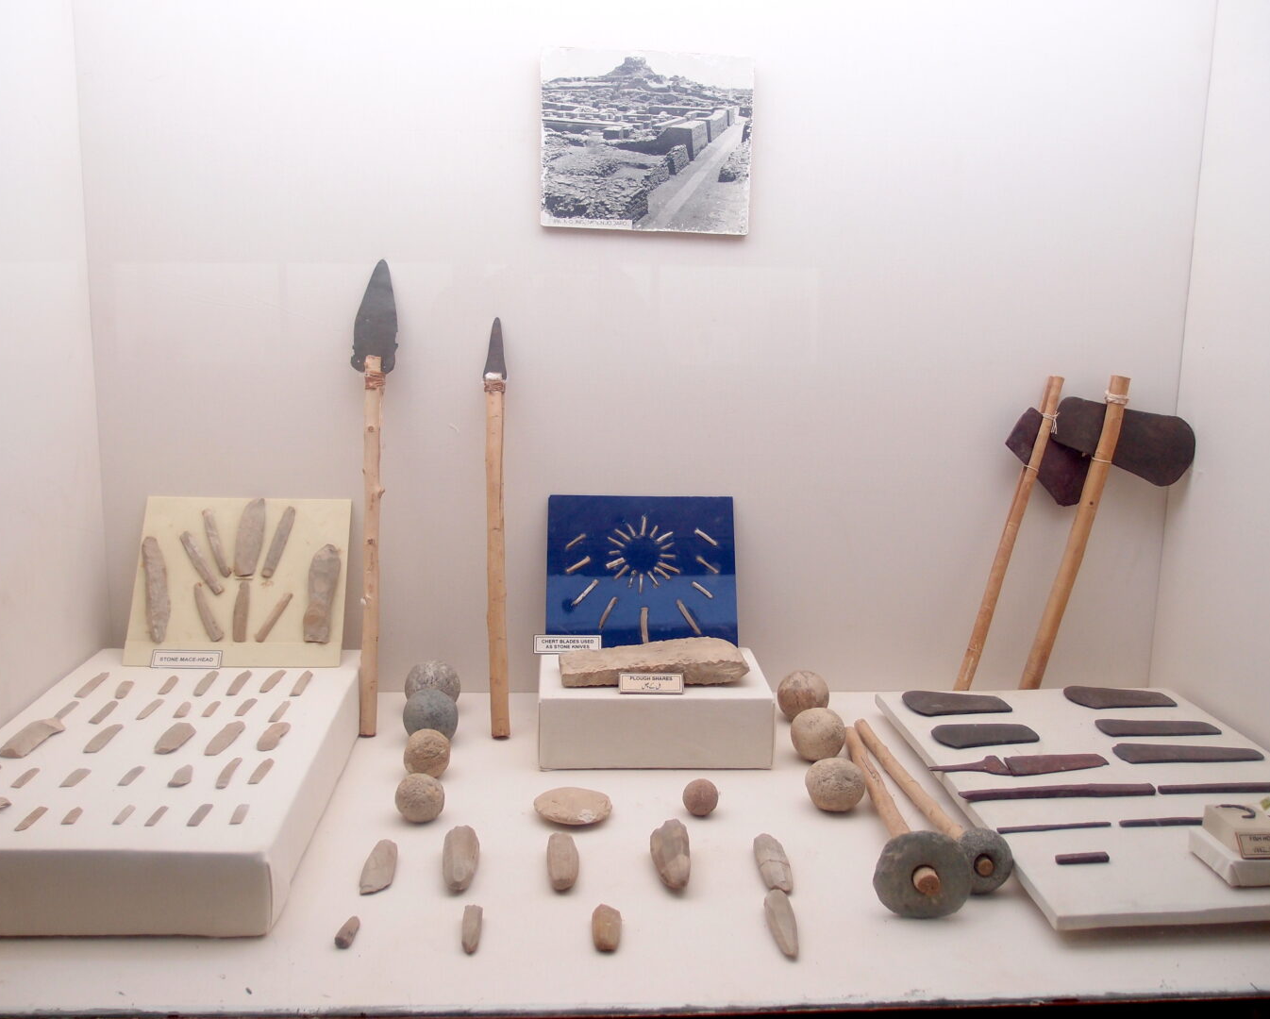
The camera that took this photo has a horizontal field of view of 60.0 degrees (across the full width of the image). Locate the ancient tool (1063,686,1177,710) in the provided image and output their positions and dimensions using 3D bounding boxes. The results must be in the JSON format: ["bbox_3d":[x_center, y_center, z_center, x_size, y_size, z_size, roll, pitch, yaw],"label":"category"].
[{"bbox_3d":[0.692,0.271,1.563,0.145,0.009,0.086,2,10,4],"label":"ancient tool"}]

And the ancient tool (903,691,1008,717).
[{"bbox_3d":[0.451,0.271,1.540,0.139,0.009,0.092,0,10,-8],"label":"ancient tool"}]

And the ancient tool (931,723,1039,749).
[{"bbox_3d":[0.427,0.274,1.332,0.123,0.006,0.057,-1,10,-9],"label":"ancient tool"}]

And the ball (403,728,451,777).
[{"bbox_3d":[-0.267,0.314,1.413,0.060,0.062,0.060,0,10,-4],"label":"ball"}]

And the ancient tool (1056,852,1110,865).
[{"bbox_3d":[0.418,0.326,1.024,0.052,0.006,0.008,-1,10,-12],"label":"ancient tool"}]

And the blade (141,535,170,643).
[{"bbox_3d":[-0.641,0.106,1.475,0.030,0.157,0.012,-14,-25,-9],"label":"blade"}]

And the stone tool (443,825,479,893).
[{"bbox_3d":[-0.174,0.346,1.098,0.036,0.031,0.112,0,10,-7],"label":"stone tool"}]

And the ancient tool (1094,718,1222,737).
[{"bbox_3d":[0.650,0.271,1.369,0.147,0.006,0.042,0,10,-5],"label":"ancient tool"}]

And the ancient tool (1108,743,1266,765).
[{"bbox_3d":[0.689,0.304,1.373,0.184,0.009,0.057,0,10,-6],"label":"ancient tool"}]

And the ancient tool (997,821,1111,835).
[{"bbox_3d":[0.417,0.316,1.089,0.119,0.004,0.005,-1,10,-9],"label":"ancient tool"}]

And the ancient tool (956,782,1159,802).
[{"bbox_3d":[0.519,0.346,1.352,0.247,0.011,0.015,0,10,-7],"label":"ancient tool"}]

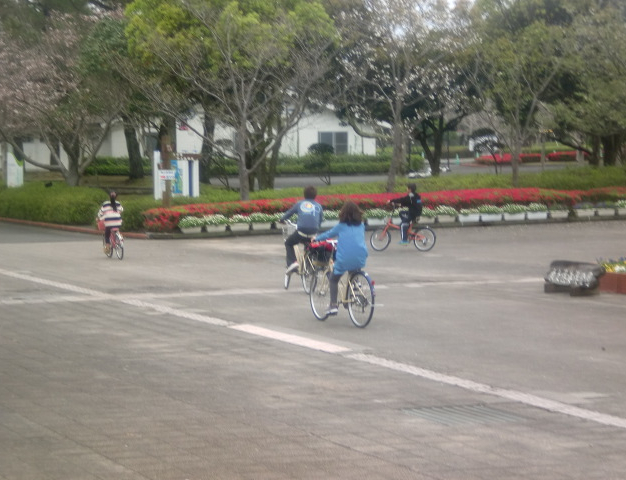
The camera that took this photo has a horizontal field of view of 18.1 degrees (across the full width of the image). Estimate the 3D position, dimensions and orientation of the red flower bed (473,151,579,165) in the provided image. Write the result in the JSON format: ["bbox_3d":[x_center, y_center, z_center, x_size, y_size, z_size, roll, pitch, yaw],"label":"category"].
[{"bbox_3d":[12.201,-4.715,112.000,5.900,0.700,1.800,-2,3,-18],"label":"red flower bed"}]

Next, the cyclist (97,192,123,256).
[{"bbox_3d":[-4.102,-0.334,39.700,0.440,1.260,0.600,-1,3,-17],"label":"cyclist"}]

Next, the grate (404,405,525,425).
[{"bbox_3d":[1.214,1.409,15.700,0.700,0.040,1.050,-2,3,-18],"label":"grate"}]

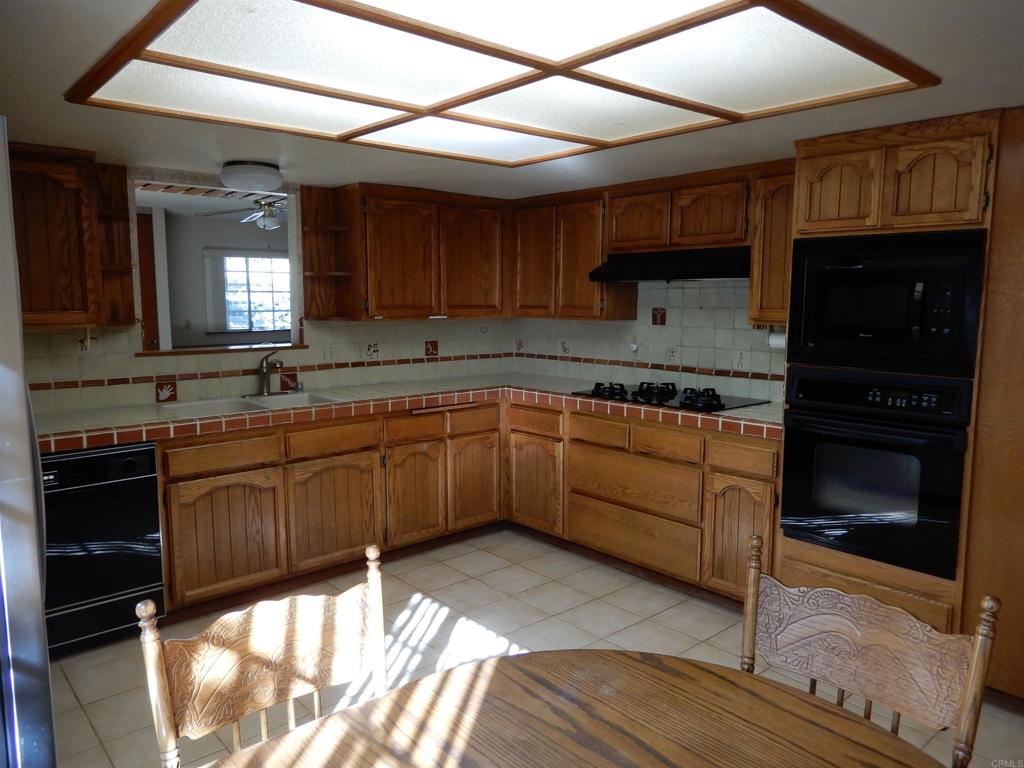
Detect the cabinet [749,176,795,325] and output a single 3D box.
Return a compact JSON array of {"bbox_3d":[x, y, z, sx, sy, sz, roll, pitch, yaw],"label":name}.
[{"bbox_3d":[1.379,-0.643,3.381,0.311,0.726,0.360,-5,9,-41],"label":"cabinet"}]

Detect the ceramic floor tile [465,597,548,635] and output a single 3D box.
[{"bbox_3d":[-0.015,1.097,3.367,0.296,0.010,0.296,-6,9,-41],"label":"ceramic floor tile"}]

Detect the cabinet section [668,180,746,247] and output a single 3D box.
[{"bbox_3d":[1.105,-0.868,3.698,0.309,0.295,0.446,-6,9,-41],"label":"cabinet section"}]

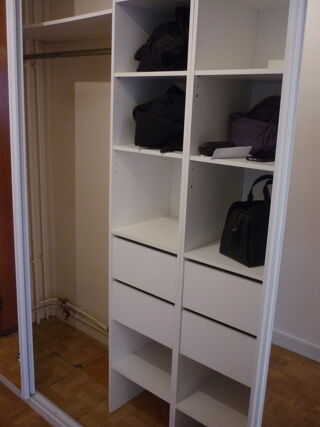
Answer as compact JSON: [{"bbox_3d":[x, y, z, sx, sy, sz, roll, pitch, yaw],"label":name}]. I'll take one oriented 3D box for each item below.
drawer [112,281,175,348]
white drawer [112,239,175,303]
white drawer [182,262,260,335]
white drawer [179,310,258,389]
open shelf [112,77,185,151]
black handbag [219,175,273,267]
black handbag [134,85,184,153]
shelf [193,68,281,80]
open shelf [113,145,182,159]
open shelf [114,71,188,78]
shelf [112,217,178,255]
[{"bbox_3d":[0.029,0.405,1.891,0.361,0.193,0.343,14,19,37],"label":"drawer"},{"bbox_3d":[0.036,0.206,1.839,0.361,0.198,0.343,14,19,37],"label":"white drawer"},{"bbox_3d":[0.325,0.276,1.611,0.321,0.198,0.343,14,19,37],"label":"white drawer"},{"bbox_3d":[0.318,0.476,1.664,0.321,0.193,0.343,14,19,37],"label":"white drawer"},{"bbox_3d":[0.068,-0.410,1.689,0.361,0.274,0.376,14,19,37],"label":"open shelf"},{"bbox_3d":[0.395,0.001,1.550,0.267,0.326,0.172,-8,18,-32],"label":"black handbag"},{"bbox_3d":[0.061,-0.394,1.680,0.329,0.246,0.211,14,19,37],"label":"black handbag"},{"bbox_3d":[0.358,-0.475,1.422,0.321,0.016,0.364,14,19,37],"label":"shelf"},{"bbox_3d":[0.060,-0.271,1.722,0.361,0.016,0.364,14,19,37],"label":"open shelf"},{"bbox_3d":[0.070,-0.545,1.649,0.361,0.016,0.364,14,19,37],"label":"open shelf"},{"bbox_3d":[0.047,0.093,1.818,0.361,0.018,0.364,14,19,37],"label":"shelf"}]

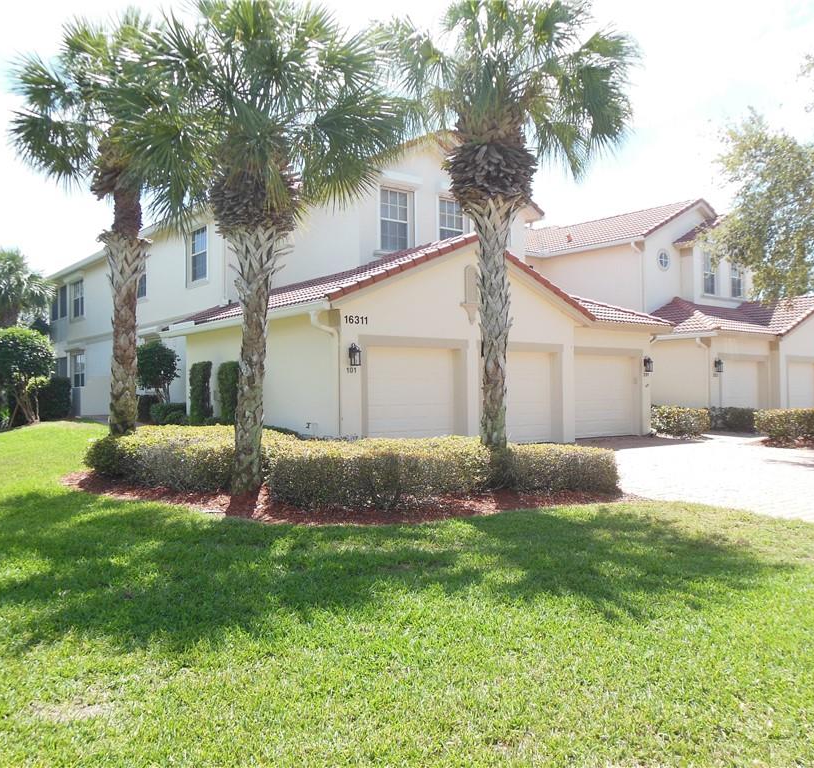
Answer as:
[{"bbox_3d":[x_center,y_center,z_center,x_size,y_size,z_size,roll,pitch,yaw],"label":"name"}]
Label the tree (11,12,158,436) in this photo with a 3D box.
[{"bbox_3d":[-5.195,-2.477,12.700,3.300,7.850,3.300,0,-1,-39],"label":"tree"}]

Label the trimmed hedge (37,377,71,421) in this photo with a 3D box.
[{"bbox_3d":[-13.863,0.520,29.000,1.400,1.650,1.600,0,-1,-39],"label":"trimmed hedge"}]

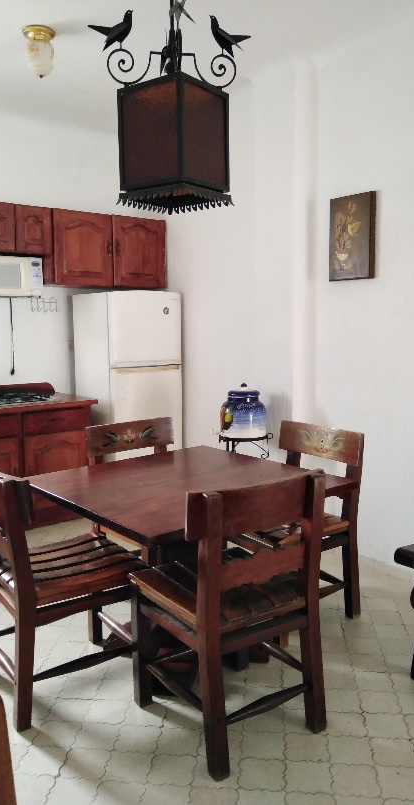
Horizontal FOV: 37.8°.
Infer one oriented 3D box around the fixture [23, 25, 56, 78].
[{"bbox_3d":[-0.918,-1.925,3.335,0.176,0.251,0.176,-6,9,-36],"label":"fixture"}]

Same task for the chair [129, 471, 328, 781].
[{"bbox_3d":[0.037,0.691,2.151,0.550,0.902,0.550,-5,9,-32],"label":"chair"}]

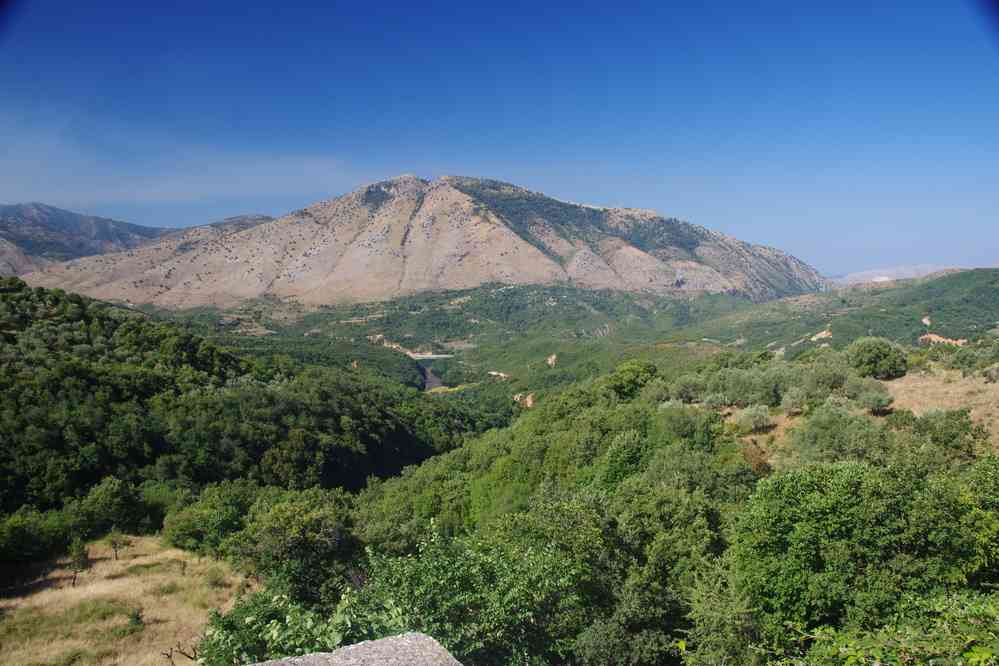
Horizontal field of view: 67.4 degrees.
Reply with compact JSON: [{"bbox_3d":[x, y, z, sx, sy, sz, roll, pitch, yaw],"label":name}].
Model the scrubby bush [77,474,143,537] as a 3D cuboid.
[{"bbox_3d":[-29.596,13.200,57.000,5.070,4.430,4.660,0,3,0],"label":"scrubby bush"}]

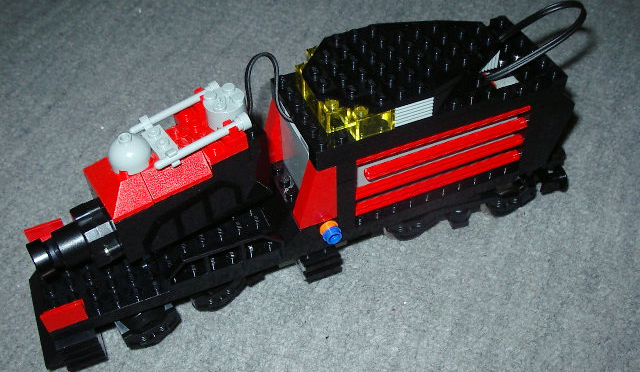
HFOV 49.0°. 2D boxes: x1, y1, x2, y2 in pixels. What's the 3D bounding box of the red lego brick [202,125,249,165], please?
[{"bbox_3d":[-0.036,-0.017,0.264,0.016,0.011,0.008,-26,51,-21],"label":"red lego brick"}]

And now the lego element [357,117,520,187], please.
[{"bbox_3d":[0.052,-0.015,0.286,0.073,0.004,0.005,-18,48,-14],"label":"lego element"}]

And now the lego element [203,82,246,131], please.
[{"bbox_3d":[-0.037,-0.030,0.272,0.016,0.011,0.016,-2,46,2],"label":"lego element"}]

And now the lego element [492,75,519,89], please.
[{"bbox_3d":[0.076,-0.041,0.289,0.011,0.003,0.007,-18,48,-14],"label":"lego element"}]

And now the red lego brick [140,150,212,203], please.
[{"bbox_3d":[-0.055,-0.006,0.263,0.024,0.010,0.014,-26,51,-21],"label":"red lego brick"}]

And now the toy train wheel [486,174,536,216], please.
[{"bbox_3d":[0.087,0.005,0.330,0.025,0.017,0.009,-15,47,-12],"label":"toy train wheel"}]

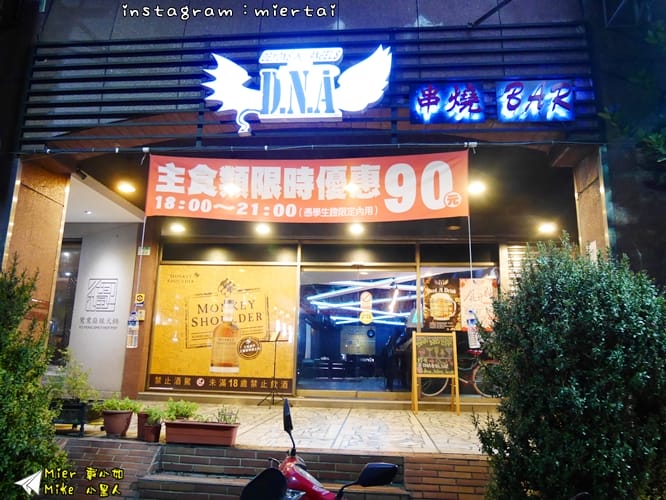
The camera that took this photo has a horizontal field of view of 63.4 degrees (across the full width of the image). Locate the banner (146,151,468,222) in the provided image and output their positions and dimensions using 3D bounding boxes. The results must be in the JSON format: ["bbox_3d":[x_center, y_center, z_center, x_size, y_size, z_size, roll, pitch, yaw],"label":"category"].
[{"bbox_3d":[-0.270,-0.584,5.003,2.997,0.661,0.050,0,-12,5],"label":"banner"}]

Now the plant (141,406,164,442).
[{"bbox_3d":[-1.549,1.495,4.653,0.170,0.285,0.170,0,-11,5],"label":"plant"}]

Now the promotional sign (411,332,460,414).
[{"bbox_3d":[1.536,1.857,8.172,0.660,1.202,0.420,0,-12,5],"label":"promotional sign"}]

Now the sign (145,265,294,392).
[{"bbox_3d":[-1.718,1.236,8.537,2.293,1.977,0.050,0,-11,5],"label":"sign"}]

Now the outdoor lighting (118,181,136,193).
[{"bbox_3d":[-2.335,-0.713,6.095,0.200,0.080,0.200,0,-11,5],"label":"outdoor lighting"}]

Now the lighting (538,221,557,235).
[{"bbox_3d":[3.314,-0.332,8.325,0.220,0.080,0.220,0,-12,5],"label":"lighting"}]

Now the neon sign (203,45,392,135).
[{"bbox_3d":[-0.346,-1.502,5.124,1.793,0.896,0.120,0,-12,5],"label":"neon sign"}]

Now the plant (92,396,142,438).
[{"bbox_3d":[-1.975,1.511,4.919,0.350,0.340,0.330,0,-11,5],"label":"plant"}]

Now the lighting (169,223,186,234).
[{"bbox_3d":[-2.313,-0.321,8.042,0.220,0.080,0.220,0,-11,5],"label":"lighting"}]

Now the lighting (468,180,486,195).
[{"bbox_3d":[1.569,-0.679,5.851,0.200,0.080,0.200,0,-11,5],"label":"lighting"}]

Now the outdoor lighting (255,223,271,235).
[{"bbox_3d":[-1.135,-0.340,8.735,0.220,0.080,0.220,0,-12,5],"label":"outdoor lighting"}]

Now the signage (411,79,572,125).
[{"bbox_3d":[1.459,-1.357,4.960,1.469,0.424,0.070,0,-12,5],"label":"signage"}]

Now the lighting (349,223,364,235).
[{"bbox_3d":[0.383,-0.335,8.606,0.220,0.080,0.220,0,-12,5],"label":"lighting"}]

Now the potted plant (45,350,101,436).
[{"bbox_3d":[-2.516,1.377,5.234,0.477,0.768,0.420,0,-12,5],"label":"potted plant"}]

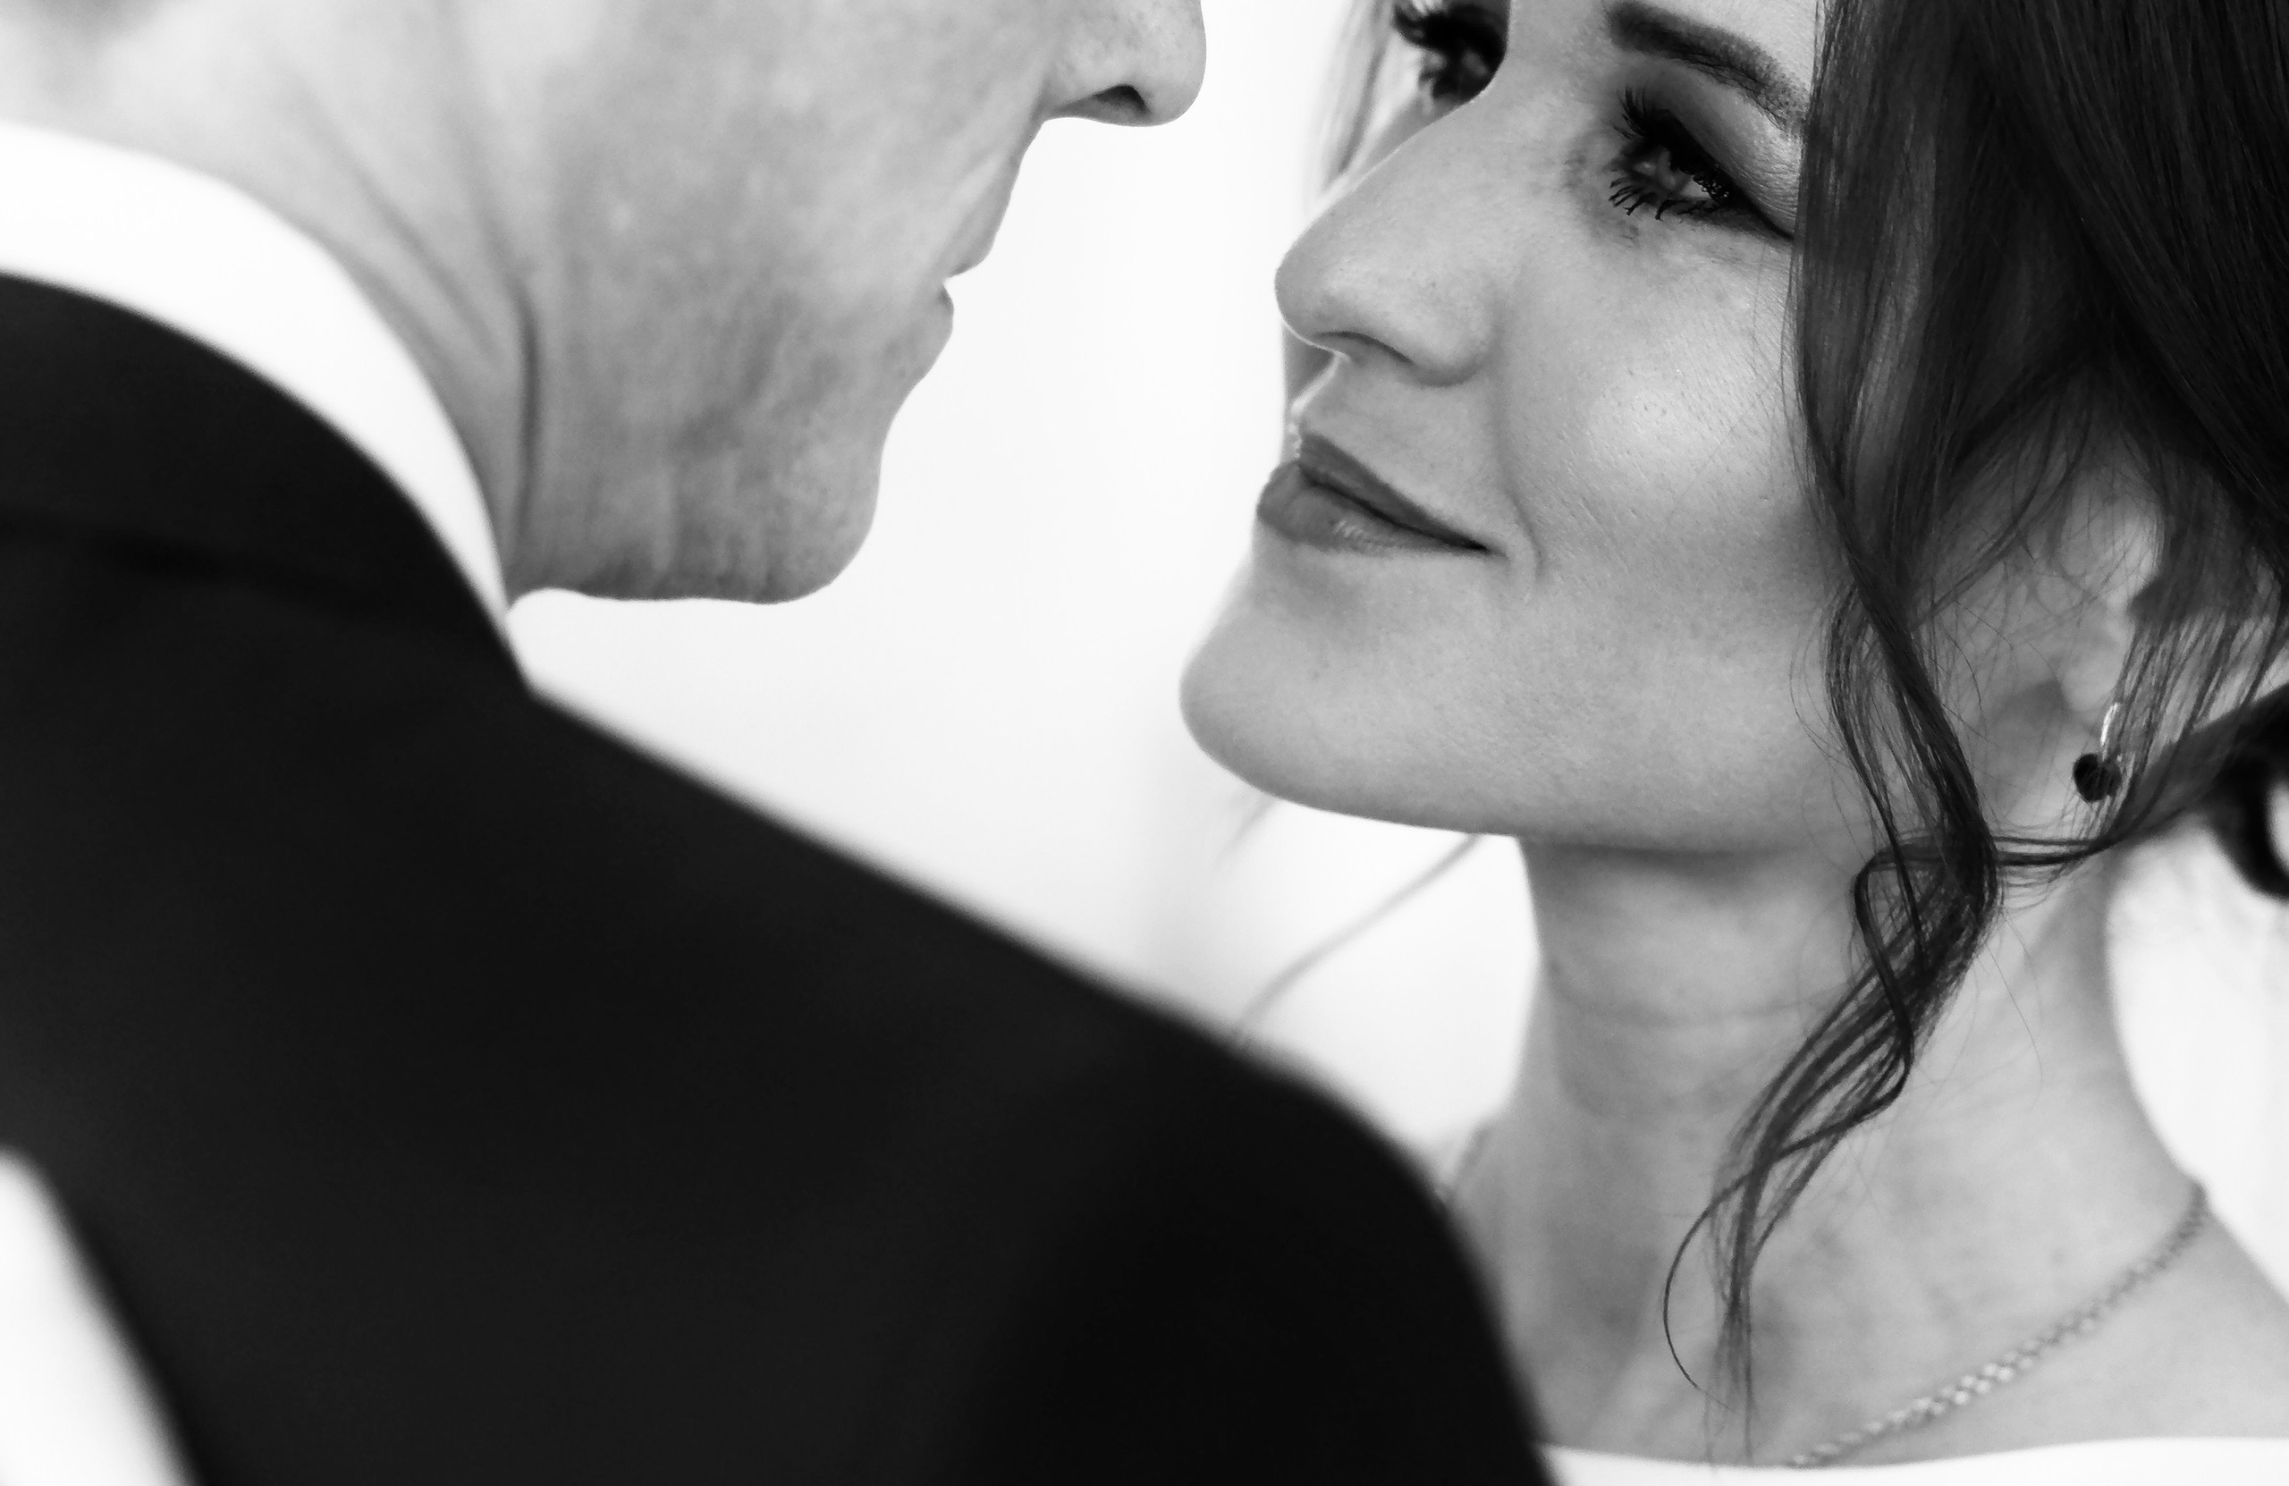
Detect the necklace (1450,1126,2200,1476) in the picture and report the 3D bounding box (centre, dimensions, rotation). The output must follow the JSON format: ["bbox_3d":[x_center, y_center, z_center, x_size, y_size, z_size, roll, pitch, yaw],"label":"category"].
[{"bbox_3d":[0.109,0.097,1.310,0.132,0.080,0.125,2,4,31],"label":"necklace"}]

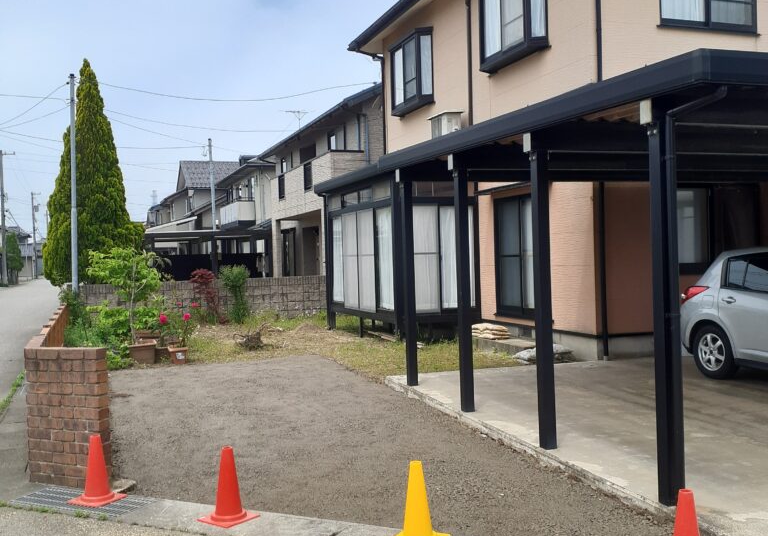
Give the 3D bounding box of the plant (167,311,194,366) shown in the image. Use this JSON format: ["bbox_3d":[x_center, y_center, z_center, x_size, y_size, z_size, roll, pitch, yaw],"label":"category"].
[{"bbox_3d":[-2.990,1.020,11.700,0.380,0.790,0.370,-2,1,-20],"label":"plant"}]

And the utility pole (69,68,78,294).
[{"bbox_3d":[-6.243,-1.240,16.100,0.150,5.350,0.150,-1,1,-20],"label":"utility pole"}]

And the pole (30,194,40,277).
[{"bbox_3d":[-41.744,-3.870,96.000,1.050,10.400,0.600,-2,1,-20],"label":"pole"}]

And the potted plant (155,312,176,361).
[{"bbox_3d":[-3.310,1.038,12.100,0.340,0.720,0.340,-2,1,-15],"label":"potted plant"}]

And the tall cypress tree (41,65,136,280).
[{"bbox_3d":[-6.950,-1.909,19.000,2.400,6.050,2.400,-2,1,-20],"label":"tall cypress tree"}]

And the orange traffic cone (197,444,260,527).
[{"bbox_3d":[-1.007,1.387,5.157,0.287,0.455,0.287,-1,1,38],"label":"orange traffic cone"}]

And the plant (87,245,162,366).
[{"bbox_3d":[-3.820,0.571,11.850,1.100,1.700,1.000,-2,1,-18],"label":"plant"}]

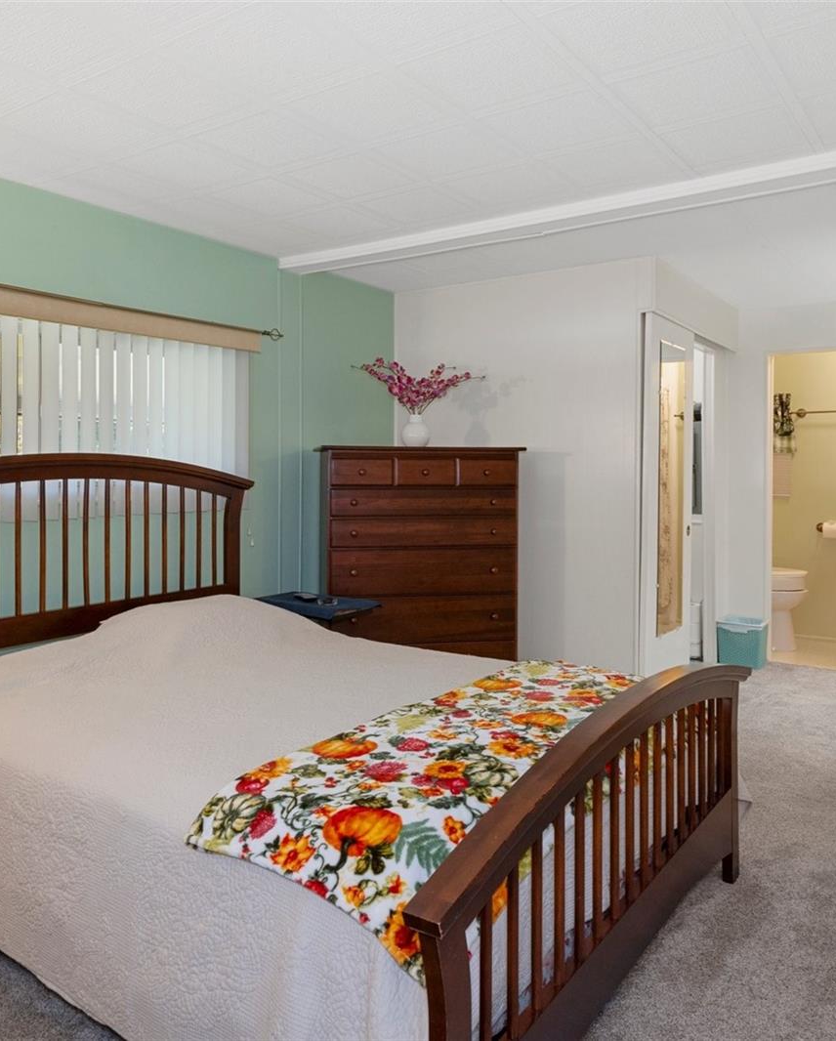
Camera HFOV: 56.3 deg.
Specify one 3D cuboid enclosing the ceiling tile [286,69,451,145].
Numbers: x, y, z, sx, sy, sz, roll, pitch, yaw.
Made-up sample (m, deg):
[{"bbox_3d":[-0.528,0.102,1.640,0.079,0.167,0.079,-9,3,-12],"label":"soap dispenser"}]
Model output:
[{"bbox_3d":[-0.130,-1.162,2.220,0.350,0.020,0.345,4,6,35],"label":"ceiling tile"}]

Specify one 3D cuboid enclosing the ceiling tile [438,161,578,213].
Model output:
[{"bbox_3d":[0.328,-1.211,2.850,0.350,0.020,0.345,4,6,35],"label":"ceiling tile"}]

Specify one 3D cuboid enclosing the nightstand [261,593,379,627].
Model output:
[{"bbox_3d":[-0.455,0.678,3.320,0.520,0.640,0.360,4,5,37],"label":"nightstand"}]

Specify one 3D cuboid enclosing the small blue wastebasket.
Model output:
[{"bbox_3d":[2.000,0.752,4.800,0.260,0.260,0.200,3,5,35],"label":"small blue wastebasket"}]

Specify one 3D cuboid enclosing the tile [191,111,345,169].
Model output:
[{"bbox_3d":[-0.463,-1.187,2.457,0.350,0.020,0.345,4,6,35],"label":"tile"}]

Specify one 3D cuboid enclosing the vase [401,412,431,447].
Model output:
[{"bbox_3d":[-0.009,-0.455,3.920,0.147,0.185,0.147,1,4,0],"label":"vase"}]

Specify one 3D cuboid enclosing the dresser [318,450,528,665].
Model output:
[{"bbox_3d":[-0.015,0.300,3.960,0.990,1.320,0.470,0,4,-11],"label":"dresser"}]

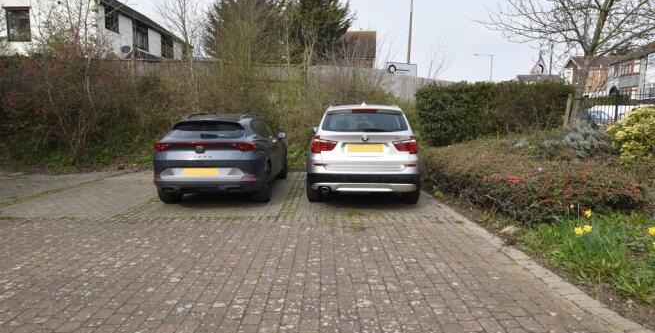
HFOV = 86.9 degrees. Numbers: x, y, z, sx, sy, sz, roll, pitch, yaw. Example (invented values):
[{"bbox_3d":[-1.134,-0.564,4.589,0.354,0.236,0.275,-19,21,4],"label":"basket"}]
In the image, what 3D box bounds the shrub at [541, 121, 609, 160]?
[{"bbox_3d":[5.950,-0.580,8.300,1.650,0.950,1.400,0,6,0],"label":"shrub"}]

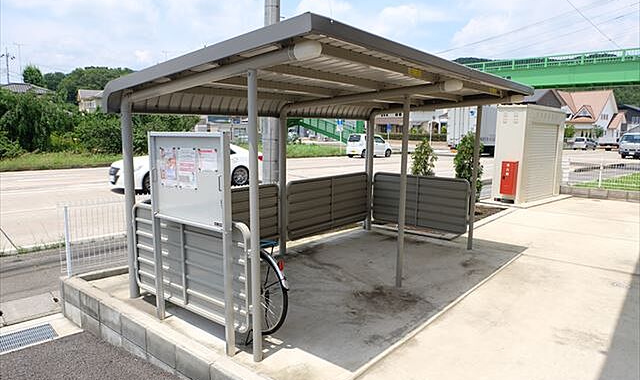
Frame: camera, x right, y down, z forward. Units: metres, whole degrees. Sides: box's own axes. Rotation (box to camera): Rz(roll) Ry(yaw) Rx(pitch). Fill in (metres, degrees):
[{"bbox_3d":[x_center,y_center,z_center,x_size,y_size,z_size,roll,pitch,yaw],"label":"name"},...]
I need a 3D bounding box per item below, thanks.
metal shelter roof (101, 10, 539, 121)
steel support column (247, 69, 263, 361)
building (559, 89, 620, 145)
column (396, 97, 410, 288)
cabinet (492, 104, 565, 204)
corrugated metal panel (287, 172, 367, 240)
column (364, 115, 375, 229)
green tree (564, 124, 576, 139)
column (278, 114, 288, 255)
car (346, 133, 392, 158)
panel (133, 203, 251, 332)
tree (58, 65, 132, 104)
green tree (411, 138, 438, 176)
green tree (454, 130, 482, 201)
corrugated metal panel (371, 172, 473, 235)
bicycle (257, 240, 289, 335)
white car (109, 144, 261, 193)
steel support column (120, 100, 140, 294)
[{"bbox_3d":[0.408,-0.974,4.536,2.377,0.447,4.245,7,10,40],"label":"metal shelter roof"},{"bbox_3d":[-0.410,0.210,2.773,0.060,1.890,0.060,7,10,39],"label":"steel support column"},{"bbox_3d":[38.314,-10.614,62.000,7.300,7.700,8.200,-5,9,-34],"label":"building"},{"bbox_3d":[0.836,0.047,4.294,0.060,1.918,0.060,7,10,40],"label":"column"},{"bbox_3d":[5.006,-0.881,10.151,2.250,2.140,0.620,-6,10,-41],"label":"cabinet"},{"bbox_3d":[0.170,0.206,6.173,0.045,0.770,1.840,7,10,40],"label":"corrugated metal panel"},{"bbox_3d":[0.809,-0.274,6.864,0.089,1.880,0.089,7,10,40],"label":"column"},{"bbox_3d":[31.724,-7.244,54.000,1.450,2.250,1.450,5,9,30],"label":"green tree"},{"bbox_3d":[-0.457,-0.082,5.381,0.089,1.850,0.089,7,10,40],"label":"column"},{"bbox_3d":[3.512,-3.055,29.493,3.395,1.640,1.475,-6,10,-41],"label":"car"},{"bbox_3d":[-1.067,0.549,3.363,1.530,0.780,0.040,7,10,39],"label":"panel"},{"bbox_3d":[-40.979,-15.993,78.848,13.000,12.944,11.000,-3,8,-27],"label":"tree"},{"bbox_3d":[2.031,-0.268,8.162,0.550,1.450,0.550,7,10,39],"label":"green tree"},{"bbox_3d":[3.279,-0.484,9.256,0.580,1.600,0.580,7,10,39],"label":"green tree"},{"bbox_3d":[1.420,0.177,6.226,1.520,0.770,0.040,7,10,39],"label":"corrugated metal panel"},{"bbox_3d":[-0.912,0.552,3.628,1.800,1.040,0.570,7,10,40],"label":"bicycle"},{"bbox_3d":[-4.064,-0.857,13.277,4.800,1.460,1.800,-7,10,-43],"label":"white car"},{"bbox_3d":[-1.723,0.080,3.893,0.089,1.882,0.089,7,10,40],"label":"steel support column"}]

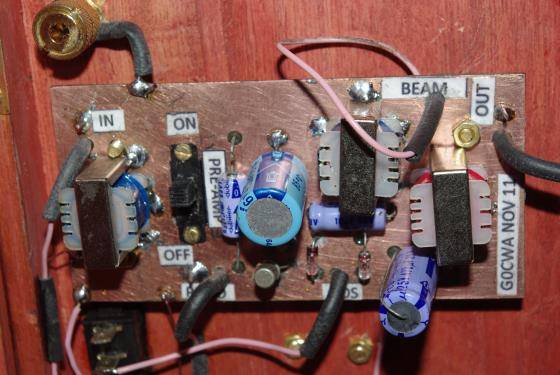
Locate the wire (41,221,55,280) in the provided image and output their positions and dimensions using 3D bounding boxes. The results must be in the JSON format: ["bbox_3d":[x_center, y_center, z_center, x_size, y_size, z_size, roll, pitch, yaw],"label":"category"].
[{"bbox_3d":[-0.055,0.015,0.302,0.003,0.015,0.003,6,19,4],"label":"wire"}]

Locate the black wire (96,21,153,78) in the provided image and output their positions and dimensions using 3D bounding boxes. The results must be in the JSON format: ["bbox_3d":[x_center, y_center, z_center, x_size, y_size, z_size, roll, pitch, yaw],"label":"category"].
[{"bbox_3d":[-0.035,-0.031,0.285,0.013,0.013,0.005,-1,19,6],"label":"black wire"}]

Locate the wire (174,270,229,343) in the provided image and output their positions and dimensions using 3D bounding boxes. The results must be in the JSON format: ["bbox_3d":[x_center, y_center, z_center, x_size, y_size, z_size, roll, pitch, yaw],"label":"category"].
[{"bbox_3d":[-0.019,0.027,0.297,0.005,0.018,0.008,31,7,-3],"label":"wire"}]

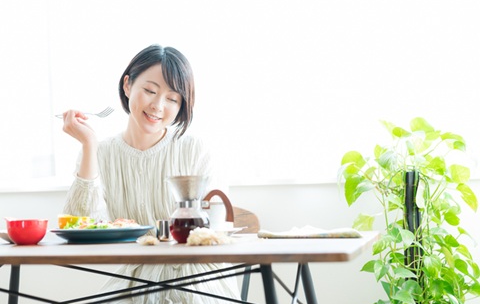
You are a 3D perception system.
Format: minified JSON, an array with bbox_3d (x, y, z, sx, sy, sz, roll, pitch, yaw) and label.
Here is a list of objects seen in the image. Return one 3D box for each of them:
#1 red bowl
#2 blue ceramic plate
[{"bbox_3d":[-0.523,0.195,1.630,0.104,0.064,0.104,-2,-4,0],"label":"red bowl"},{"bbox_3d":[-0.344,0.208,1.660,0.258,0.030,0.258,-2,-4,0],"label":"blue ceramic plate"}]

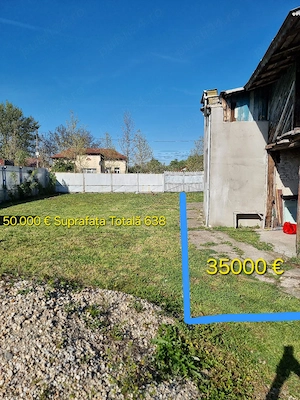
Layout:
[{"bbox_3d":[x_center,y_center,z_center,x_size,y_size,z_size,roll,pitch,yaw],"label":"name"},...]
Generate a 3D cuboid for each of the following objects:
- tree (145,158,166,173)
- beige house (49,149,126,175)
[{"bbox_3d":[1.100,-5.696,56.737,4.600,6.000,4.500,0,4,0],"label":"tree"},{"bbox_3d":[-9.700,-5.096,44.248,11.600,6.600,9.000,0,4,-3],"label":"beige house"}]

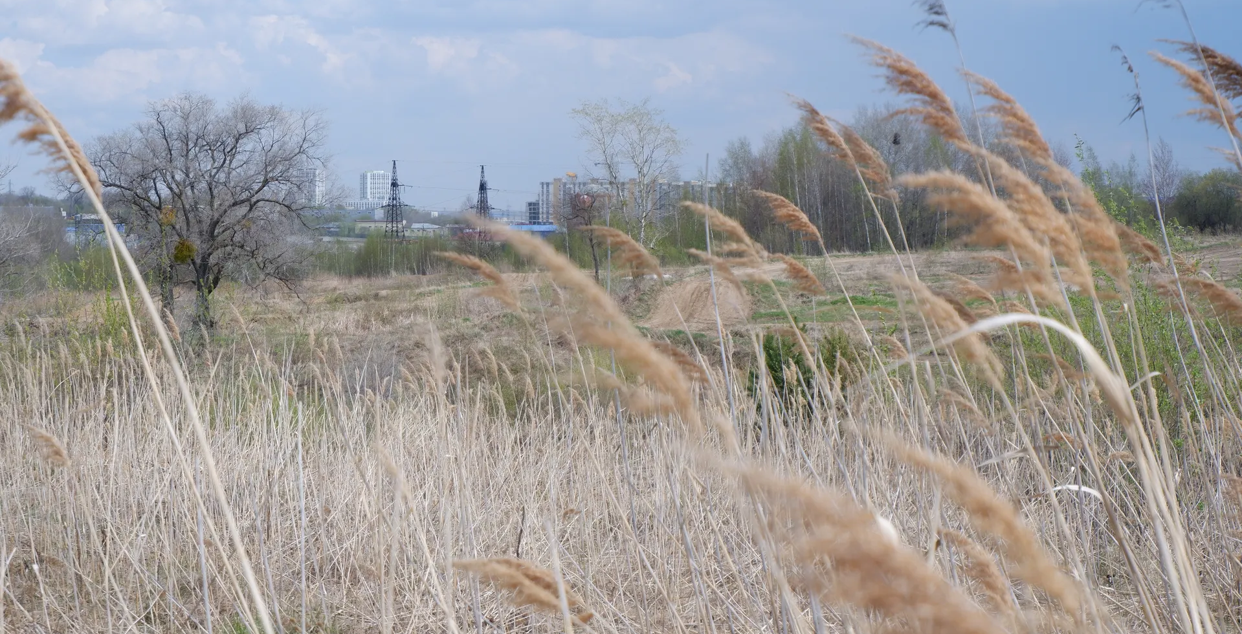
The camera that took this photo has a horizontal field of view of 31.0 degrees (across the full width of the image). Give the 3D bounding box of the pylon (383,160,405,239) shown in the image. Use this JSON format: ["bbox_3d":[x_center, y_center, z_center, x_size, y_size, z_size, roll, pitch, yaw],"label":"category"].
[{"bbox_3d":[-70.971,-36.547,700.000,8.000,24.800,5.000,-1,3,-28],"label":"pylon"}]

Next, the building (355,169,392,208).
[{"bbox_3d":[-287.825,-147.010,2600.000,34.000,47.000,26.000,-1,3,-30],"label":"building"}]

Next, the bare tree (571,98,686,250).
[{"bbox_3d":[0.521,-11.663,185.000,9.200,12.800,8.500,0,2,0],"label":"bare tree"}]

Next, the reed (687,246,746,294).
[{"bbox_3d":[0.275,-0.134,6.500,0.170,0.140,0.080,0,2,0],"label":"reed"}]

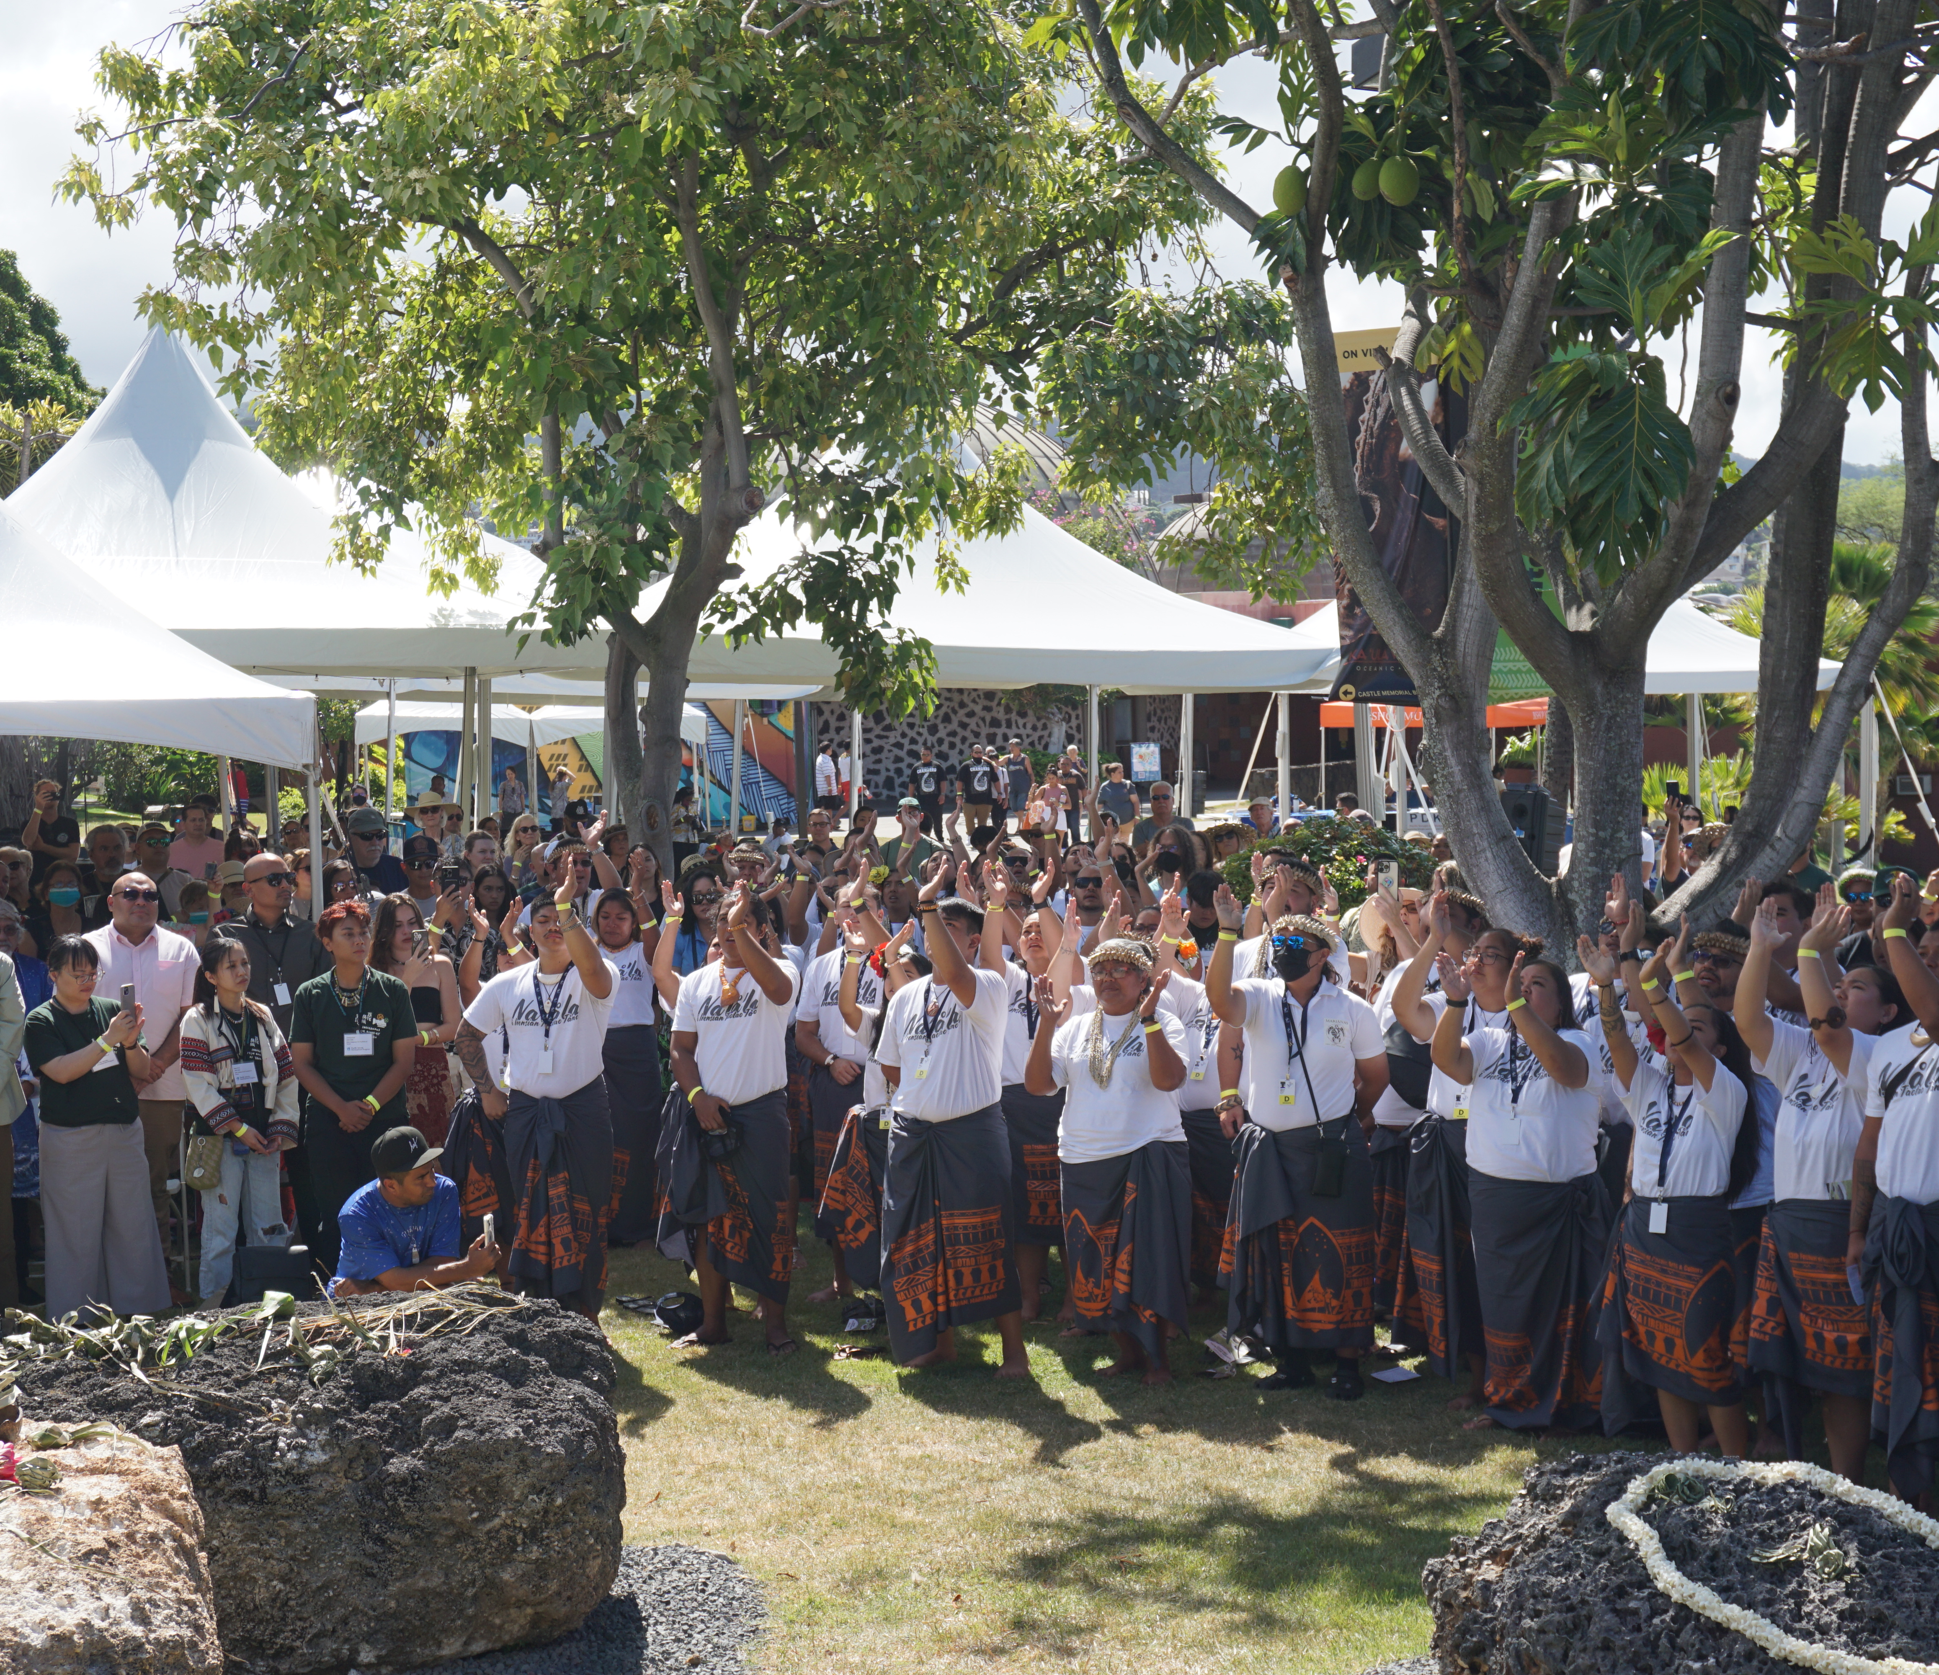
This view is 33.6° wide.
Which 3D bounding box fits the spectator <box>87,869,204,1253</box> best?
[{"bbox_3d":[-3.415,1.029,13.250,0.560,1.800,0.360,0,2,-12],"label":"spectator"}]

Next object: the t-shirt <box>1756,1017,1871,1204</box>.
[{"bbox_3d":[2.561,0.832,9.750,0.380,0.560,0.290,0,0,42],"label":"t-shirt"}]

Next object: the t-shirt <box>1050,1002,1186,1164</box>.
[{"bbox_3d":[0.542,0.898,11.750,0.500,0.590,0.320,1,2,6],"label":"t-shirt"}]

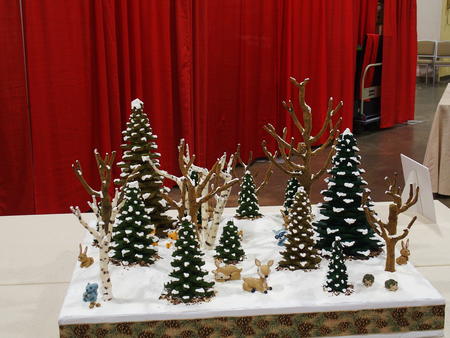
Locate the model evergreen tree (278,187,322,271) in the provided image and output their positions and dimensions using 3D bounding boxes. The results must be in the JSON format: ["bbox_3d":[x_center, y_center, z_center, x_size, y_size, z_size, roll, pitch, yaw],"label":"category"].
[{"bbox_3d":[0.207,0.153,1.784,0.122,0.218,0.122,-1,14,-5],"label":"model evergreen tree"}]

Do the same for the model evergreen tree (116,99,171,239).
[{"bbox_3d":[-0.259,-0.015,2.044,0.198,0.415,0.198,-1,14,-5],"label":"model evergreen tree"}]

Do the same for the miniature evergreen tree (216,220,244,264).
[{"bbox_3d":[0.012,0.199,1.822,0.089,0.110,0.089,-1,14,-5],"label":"miniature evergreen tree"}]

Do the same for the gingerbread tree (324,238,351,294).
[{"bbox_3d":[0.286,0.237,1.625,0.070,0.134,0.070,-1,14,-5],"label":"gingerbread tree"}]

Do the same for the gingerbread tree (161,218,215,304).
[{"bbox_3d":[-0.092,0.212,1.596,0.137,0.196,0.137,-1,14,-5],"label":"gingerbread tree"}]

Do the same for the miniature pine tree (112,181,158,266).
[{"bbox_3d":[-0.256,0.141,1.828,0.144,0.219,0.144,-1,14,-5],"label":"miniature pine tree"}]

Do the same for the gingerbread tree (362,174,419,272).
[{"bbox_3d":[0.447,0.143,1.722,0.148,0.267,0.111,-1,14,-5],"label":"gingerbread tree"}]

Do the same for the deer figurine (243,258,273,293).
[{"bbox_3d":[0.083,0.262,1.644,0.071,0.075,0.048,7,16,24],"label":"deer figurine"}]

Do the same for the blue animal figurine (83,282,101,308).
[{"bbox_3d":[-0.323,0.297,1.569,0.036,0.044,0.034,12,18,39],"label":"blue animal figurine"}]

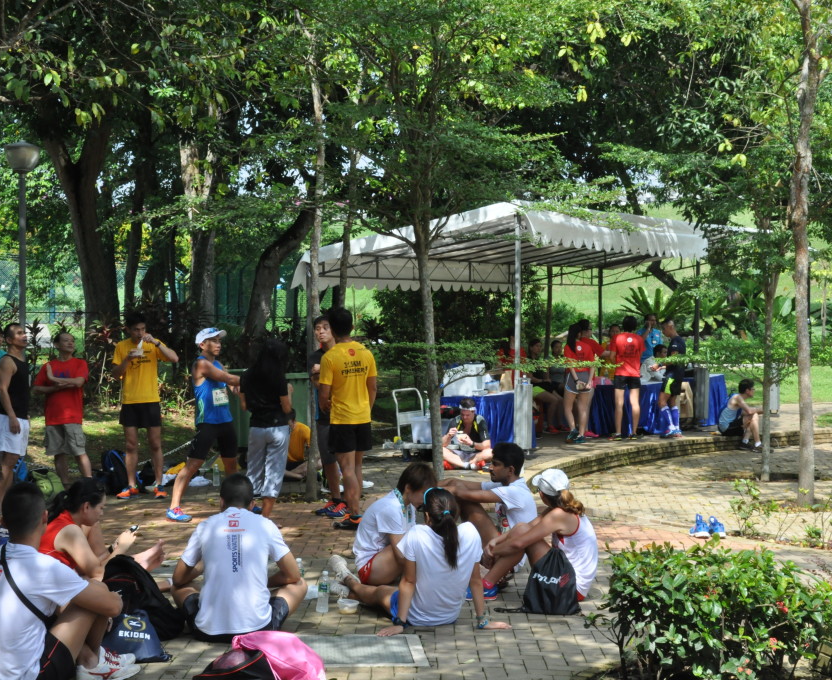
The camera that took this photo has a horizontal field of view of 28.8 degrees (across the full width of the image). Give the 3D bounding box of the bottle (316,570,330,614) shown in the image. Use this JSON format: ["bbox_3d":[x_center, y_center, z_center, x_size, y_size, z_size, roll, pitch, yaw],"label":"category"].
[{"bbox_3d":[-0.503,1.370,8.810,0.066,0.220,0.066,1,0,0],"label":"bottle"}]

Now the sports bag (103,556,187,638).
[{"bbox_3d":[-1.385,1.289,8.220,0.330,0.400,0.280,0,1,34],"label":"sports bag"}]

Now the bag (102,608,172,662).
[{"bbox_3d":[-1.290,1.335,7.450,0.340,0.230,0.180,1,0,18],"label":"bag"}]

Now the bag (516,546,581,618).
[{"bbox_3d":[0.752,1.328,8.980,0.340,0.380,0.190,1,0,9],"label":"bag"}]

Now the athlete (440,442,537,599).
[{"bbox_3d":[0.440,1.080,10.150,0.720,0.870,0.500,1,0,-9],"label":"athlete"}]

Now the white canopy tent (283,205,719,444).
[{"bbox_3d":[1.500,-0.170,23.100,3.800,3.030,6.000,1,0,33],"label":"white canopy tent"}]

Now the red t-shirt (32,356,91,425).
[{"bbox_3d":[-3.460,0.490,15.800,0.540,0.660,0.300,1,0,-12],"label":"red t-shirt"}]

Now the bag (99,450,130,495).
[{"bbox_3d":[-2.990,1.335,16.300,0.340,0.460,0.260,0,0,-20],"label":"bag"}]

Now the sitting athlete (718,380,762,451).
[{"bbox_3d":[4.730,1.080,23.200,0.780,1.030,0.480,0,0,28],"label":"sitting athlete"}]

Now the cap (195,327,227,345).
[{"bbox_3d":[-1.664,-0.034,13.115,0.260,0.125,0.175,-16,-5,21],"label":"cap"}]

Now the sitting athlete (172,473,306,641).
[{"bbox_3d":[-0.940,1.095,8.600,0.710,0.830,0.680,0,0,2],"label":"sitting athlete"}]

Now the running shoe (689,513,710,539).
[{"bbox_3d":[2.245,1.460,12.800,0.110,0.160,0.280,0,0,-18],"label":"running shoe"}]

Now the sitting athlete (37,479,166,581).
[{"bbox_3d":[-1.810,1.150,9.300,0.780,0.740,0.520,0,0,-28],"label":"sitting athlete"}]

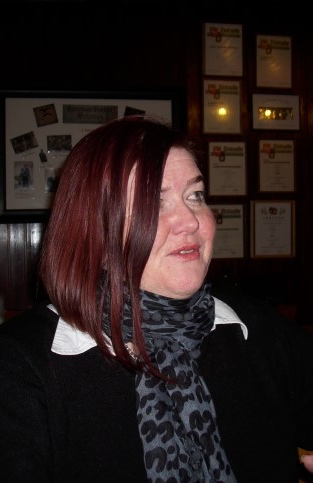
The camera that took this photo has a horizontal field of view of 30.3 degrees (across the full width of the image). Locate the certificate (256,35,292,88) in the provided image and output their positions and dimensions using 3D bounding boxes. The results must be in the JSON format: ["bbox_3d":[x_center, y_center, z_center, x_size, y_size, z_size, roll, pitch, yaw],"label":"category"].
[{"bbox_3d":[0.661,-1.008,3.236,0.217,0.311,0.020,-1,0,-6],"label":"certificate"}]

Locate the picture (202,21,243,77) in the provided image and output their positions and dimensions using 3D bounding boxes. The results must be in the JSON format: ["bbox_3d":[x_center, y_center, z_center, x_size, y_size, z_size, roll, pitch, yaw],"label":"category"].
[{"bbox_3d":[0.373,-1.064,3.206,0.234,0.304,0.020,-1,0,-6],"label":"picture"}]

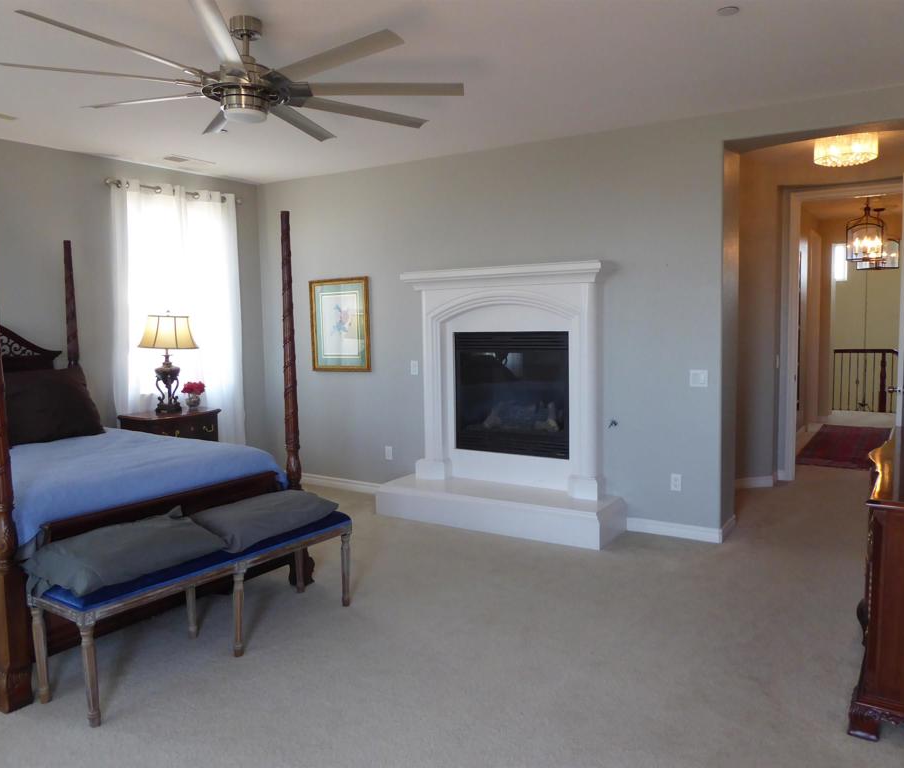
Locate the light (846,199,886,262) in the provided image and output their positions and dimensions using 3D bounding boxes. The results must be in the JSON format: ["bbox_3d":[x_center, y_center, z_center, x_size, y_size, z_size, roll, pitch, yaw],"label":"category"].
[{"bbox_3d":[4.280,-1.623,7.635,0.390,0.720,0.390,2,6,32],"label":"light"}]

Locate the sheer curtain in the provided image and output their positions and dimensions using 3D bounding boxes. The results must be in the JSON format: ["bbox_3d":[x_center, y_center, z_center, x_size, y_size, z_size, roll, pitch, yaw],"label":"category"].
[{"bbox_3d":[-2.140,-0.284,6.025,0.100,2.540,1.200,2,6,32],"label":"sheer curtain"}]

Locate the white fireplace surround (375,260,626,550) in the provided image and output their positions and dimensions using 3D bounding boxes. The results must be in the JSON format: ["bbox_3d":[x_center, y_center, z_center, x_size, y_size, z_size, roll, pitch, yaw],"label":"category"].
[{"bbox_3d":[0.294,0.101,5.361,1.860,1.850,0.490,2,6,32],"label":"white fireplace surround"}]

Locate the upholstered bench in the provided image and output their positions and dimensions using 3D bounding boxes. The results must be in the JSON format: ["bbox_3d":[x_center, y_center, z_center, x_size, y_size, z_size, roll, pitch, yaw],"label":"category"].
[{"bbox_3d":[-1.108,0.996,3.451,0.405,0.487,1.430,3,7,35],"label":"upholstered bench"}]

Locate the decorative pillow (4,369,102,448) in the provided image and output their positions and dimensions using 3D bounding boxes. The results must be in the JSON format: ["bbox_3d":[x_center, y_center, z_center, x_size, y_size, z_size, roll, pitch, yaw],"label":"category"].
[{"bbox_3d":[-2.539,0.135,4.563,0.190,0.460,0.650,-21,-6,32],"label":"decorative pillow"}]

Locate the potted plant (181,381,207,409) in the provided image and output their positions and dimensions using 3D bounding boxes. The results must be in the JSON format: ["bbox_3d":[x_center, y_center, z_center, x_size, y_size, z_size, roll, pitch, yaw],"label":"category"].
[{"bbox_3d":[-2.044,0.082,5.822,0.200,0.220,0.200,2,6,32],"label":"potted plant"}]

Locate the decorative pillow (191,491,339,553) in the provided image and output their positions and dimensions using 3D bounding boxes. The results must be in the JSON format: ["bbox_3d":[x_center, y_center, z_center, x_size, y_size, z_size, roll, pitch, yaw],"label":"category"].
[{"bbox_3d":[-0.961,0.664,3.748,0.480,0.135,0.700,3,7,35],"label":"decorative pillow"}]

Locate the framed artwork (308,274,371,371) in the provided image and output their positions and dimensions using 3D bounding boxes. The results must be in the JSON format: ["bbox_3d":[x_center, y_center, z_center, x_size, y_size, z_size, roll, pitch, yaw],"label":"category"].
[{"bbox_3d":[-0.974,-0.499,6.354,0.660,0.795,0.030,2,6,32],"label":"framed artwork"}]

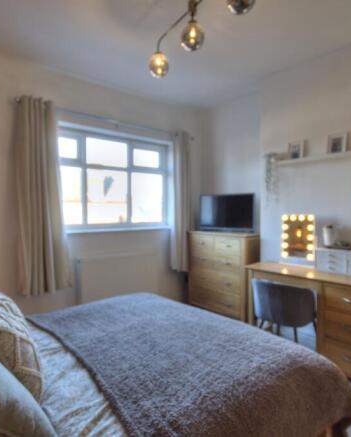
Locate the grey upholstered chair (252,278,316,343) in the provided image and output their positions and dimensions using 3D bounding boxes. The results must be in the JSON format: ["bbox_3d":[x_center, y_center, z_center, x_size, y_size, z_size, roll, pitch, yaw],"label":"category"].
[{"bbox_3d":[0.965,0.881,2.345,0.480,0.730,0.490,2,3,43],"label":"grey upholstered chair"}]

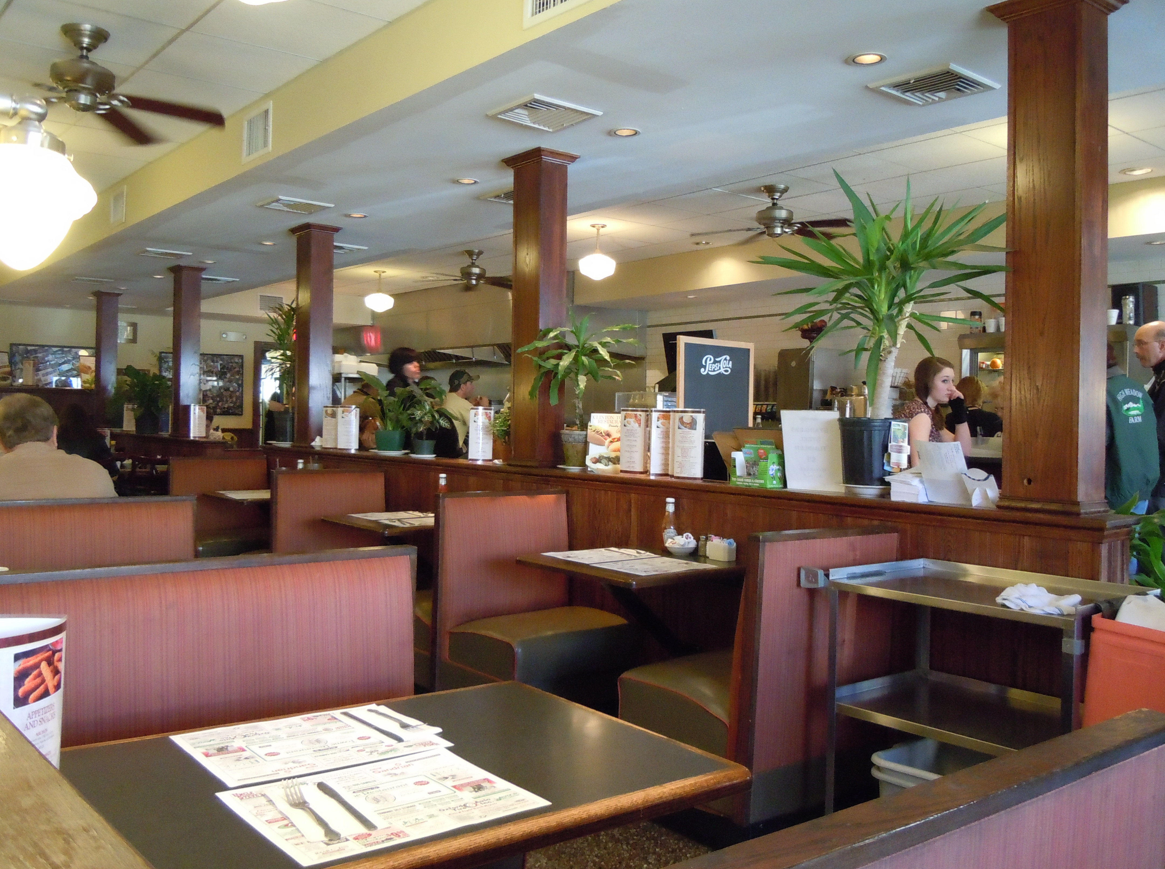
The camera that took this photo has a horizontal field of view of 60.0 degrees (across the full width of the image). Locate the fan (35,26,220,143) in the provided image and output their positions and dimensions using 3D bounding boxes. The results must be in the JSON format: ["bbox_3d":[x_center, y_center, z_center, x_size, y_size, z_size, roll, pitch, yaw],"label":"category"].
[{"bbox_3d":[-2.054,-1.493,4.171,1.120,0.340,1.120,1,1,-39],"label":"fan"}]

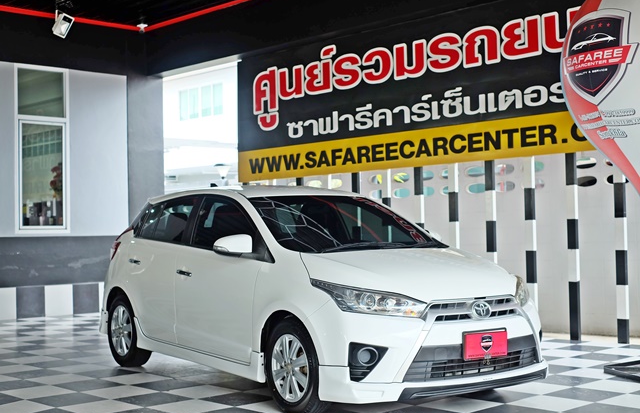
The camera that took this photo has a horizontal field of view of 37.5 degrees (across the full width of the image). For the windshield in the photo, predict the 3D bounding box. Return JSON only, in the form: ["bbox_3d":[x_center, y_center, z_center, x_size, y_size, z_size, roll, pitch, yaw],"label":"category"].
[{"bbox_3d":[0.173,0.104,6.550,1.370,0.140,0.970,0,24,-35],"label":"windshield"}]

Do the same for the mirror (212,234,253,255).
[{"bbox_3d":[-0.564,0.249,6.118,0.240,0.150,0.140,0,-1,-35],"label":"mirror"}]

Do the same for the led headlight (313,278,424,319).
[{"bbox_3d":[0.268,0.529,5.418,0.420,0.220,0.640,0,-1,-35],"label":"led headlight"}]

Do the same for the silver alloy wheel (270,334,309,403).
[{"bbox_3d":[-0.135,0.967,5.675,0.160,0.415,0.415,0,-1,-35],"label":"silver alloy wheel"}]

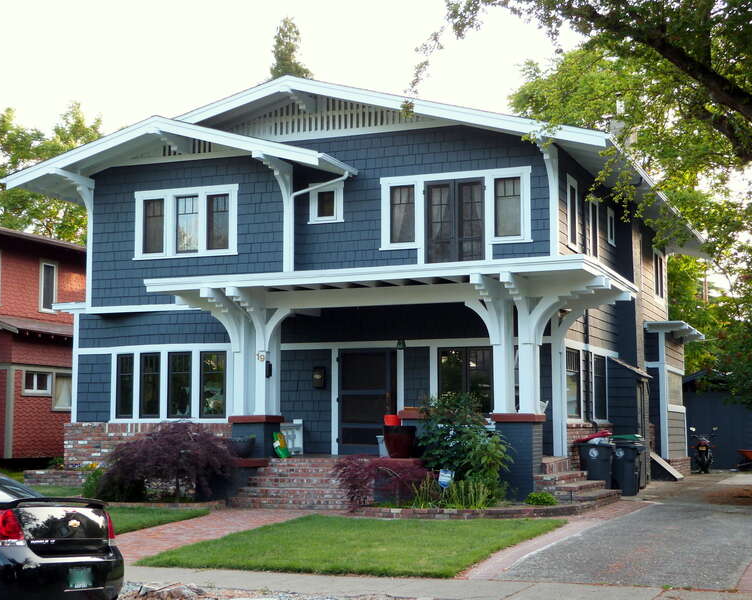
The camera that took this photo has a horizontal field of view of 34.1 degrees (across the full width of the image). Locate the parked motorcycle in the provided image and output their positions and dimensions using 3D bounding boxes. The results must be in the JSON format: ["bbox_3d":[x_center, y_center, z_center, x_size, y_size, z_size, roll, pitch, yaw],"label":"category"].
[{"bbox_3d":[8.712,3.990,32.656,0.800,1.200,2.000,-2,-6,17],"label":"parked motorcycle"}]

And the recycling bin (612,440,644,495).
[{"bbox_3d":[4.635,3.044,22.425,0.500,1.040,0.600,-2,-6,21],"label":"recycling bin"}]

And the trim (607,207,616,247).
[{"bbox_3d":[5.217,-1.594,27.046,0.100,0.820,0.800,-2,-6,21],"label":"trim"}]

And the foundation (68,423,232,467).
[{"bbox_3d":[-4.496,2.905,24.248,3.830,0.920,0.300,-2,-6,21],"label":"foundation"}]

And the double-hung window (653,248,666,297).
[{"bbox_3d":[7.868,-0.693,33.842,0.140,1.068,2.144,-3,-7,21],"label":"double-hung window"}]

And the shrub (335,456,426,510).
[{"bbox_3d":[0.074,3.010,20.200,1.420,0.880,1.100,-2,-6,21],"label":"shrub"}]

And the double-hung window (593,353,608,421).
[{"bbox_3d":[4.598,1.811,25.107,0.100,1.380,1.380,-2,-6,21],"label":"double-hung window"}]

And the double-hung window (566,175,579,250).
[{"bbox_3d":[3.814,-1.634,23.592,0.130,1.389,0.948,-3,-7,21],"label":"double-hung window"}]

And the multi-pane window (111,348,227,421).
[{"bbox_3d":[-4.073,1.700,24.113,2.790,1.450,0.100,-2,-6,21],"label":"multi-pane window"}]

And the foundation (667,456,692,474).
[{"bbox_3d":[7.723,4.261,31.365,0.300,0.441,4.100,-3,-7,21],"label":"foundation"}]

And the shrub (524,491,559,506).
[{"bbox_3d":[2.682,3.217,19.850,0.500,0.250,0.420,-2,-6,21],"label":"shrub"}]

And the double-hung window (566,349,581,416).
[{"bbox_3d":[3.720,1.592,22.987,0.130,1.287,1.260,-3,-7,21],"label":"double-hung window"}]

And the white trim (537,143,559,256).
[{"bbox_3d":[3.121,-1.791,21.972,0.170,1.930,0.770,-2,-6,21],"label":"white trim"}]

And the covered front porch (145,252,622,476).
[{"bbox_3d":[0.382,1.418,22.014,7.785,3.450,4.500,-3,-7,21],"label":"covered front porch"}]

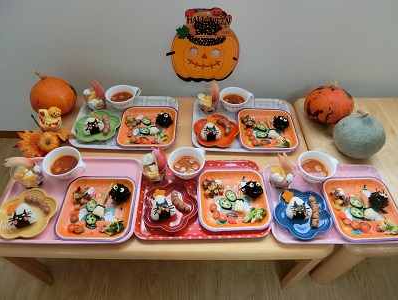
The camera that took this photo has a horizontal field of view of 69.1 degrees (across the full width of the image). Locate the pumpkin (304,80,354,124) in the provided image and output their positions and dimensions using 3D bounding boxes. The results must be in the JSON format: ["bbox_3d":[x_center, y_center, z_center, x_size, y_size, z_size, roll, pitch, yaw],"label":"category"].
[{"bbox_3d":[0.451,-0.167,0.992,0.162,0.130,0.162,1,50,0],"label":"pumpkin"}]

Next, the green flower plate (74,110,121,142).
[{"bbox_3d":[-0.347,-0.076,1.009,0.156,0.026,0.156,1,49,-1],"label":"green flower plate"}]

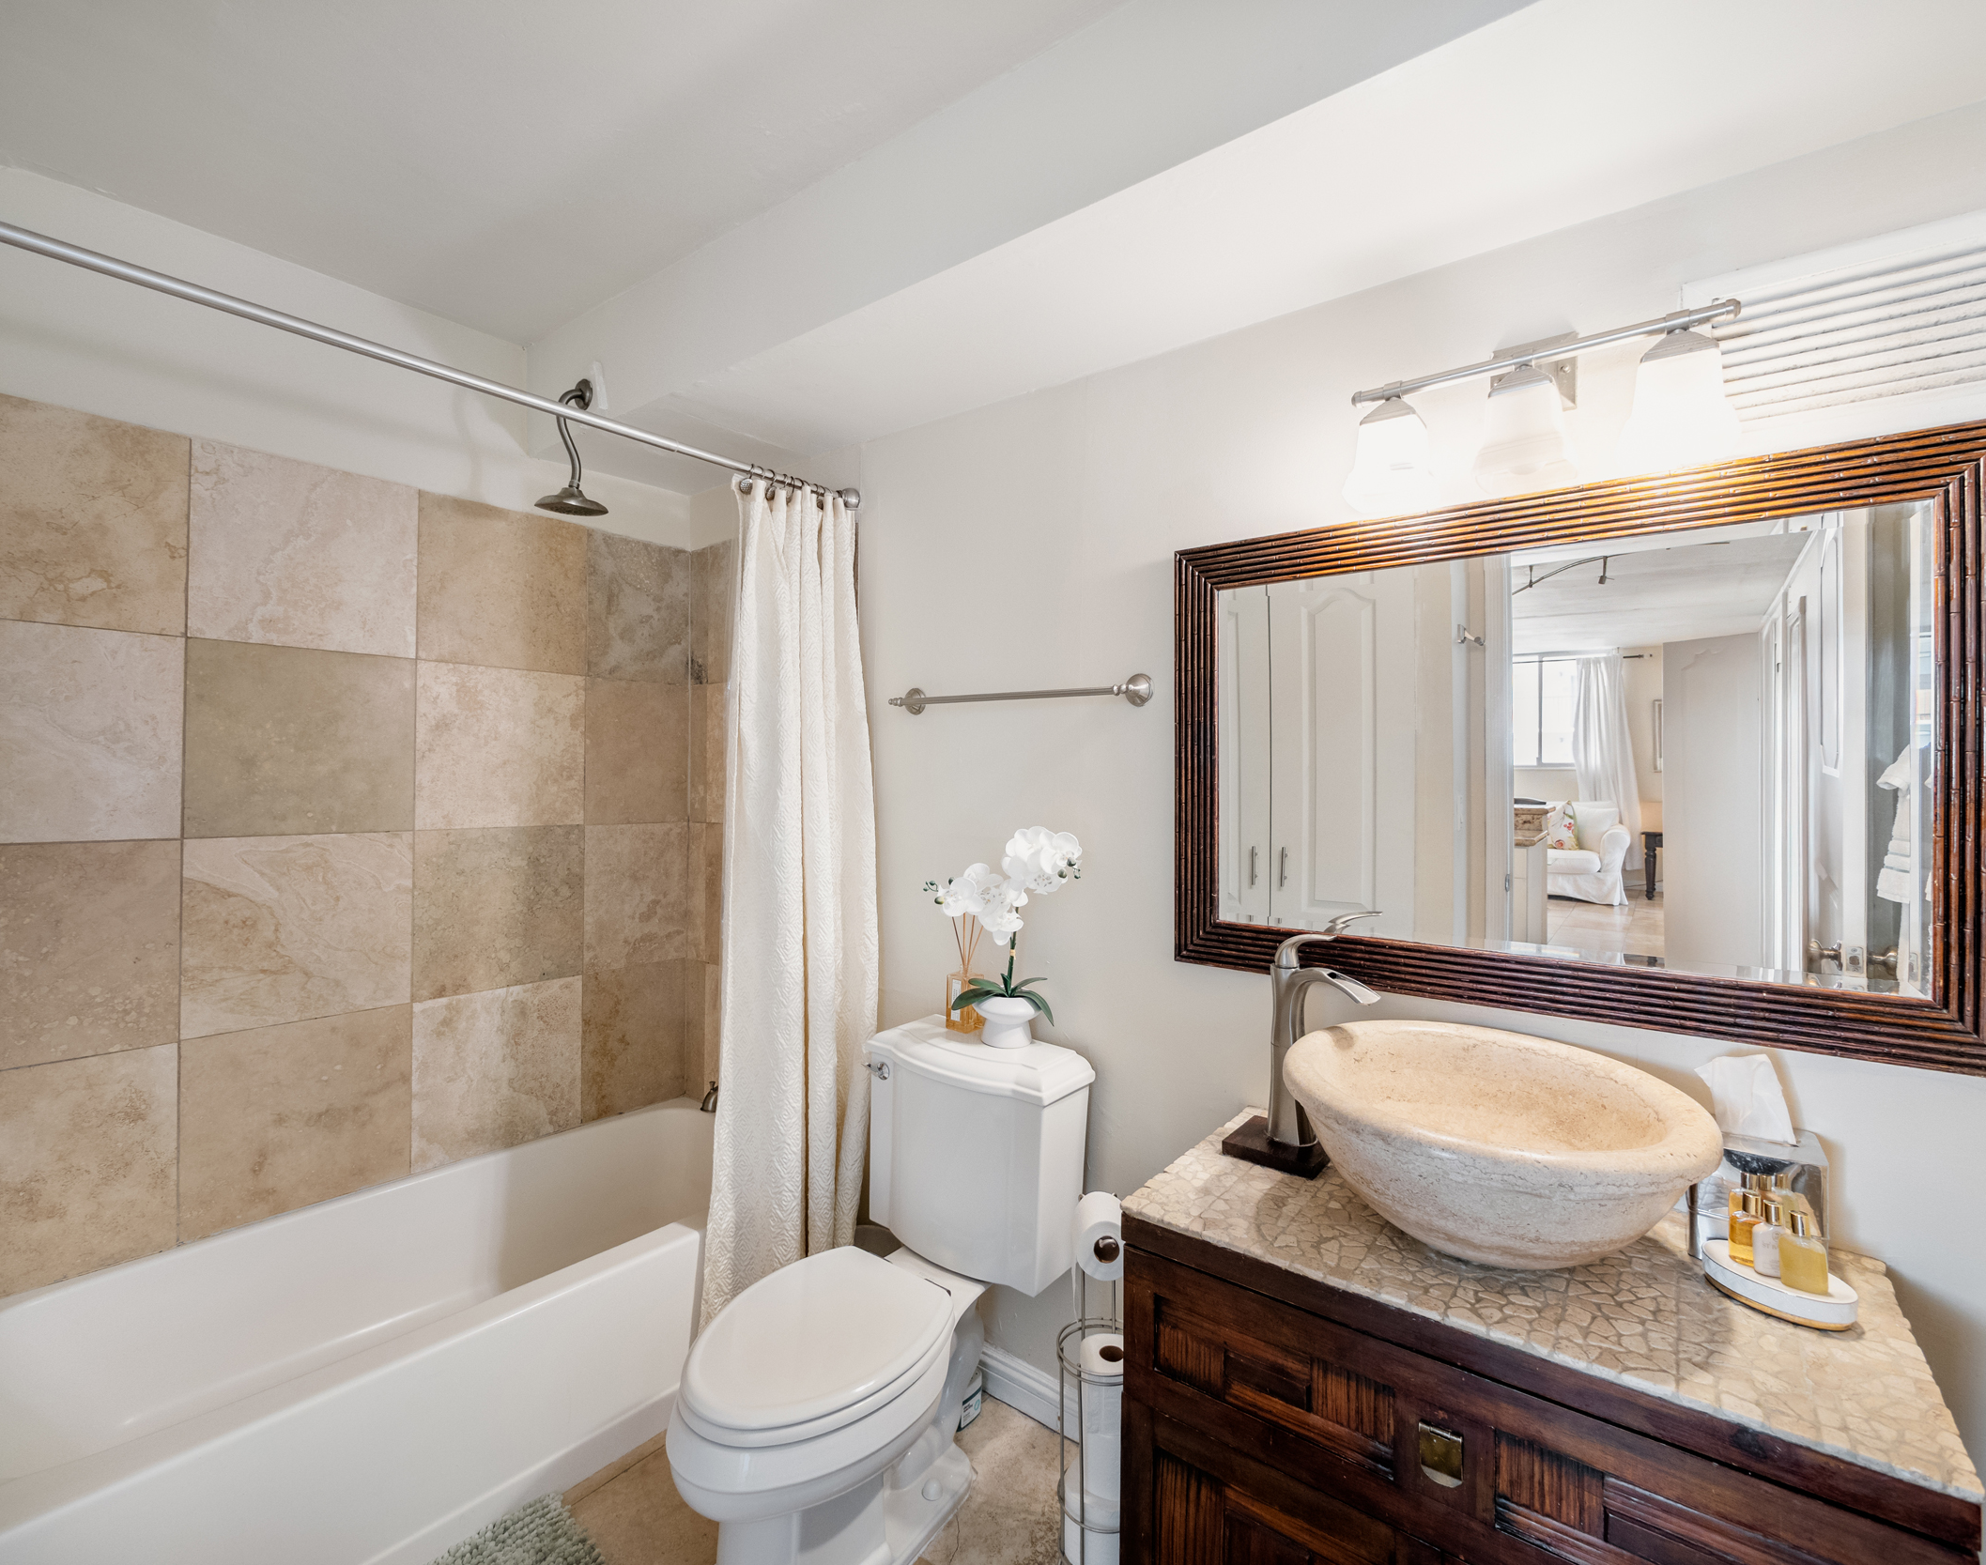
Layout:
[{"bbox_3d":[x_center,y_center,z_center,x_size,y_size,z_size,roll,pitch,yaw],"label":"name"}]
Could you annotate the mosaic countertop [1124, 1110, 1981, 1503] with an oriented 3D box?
[{"bbox_3d":[0.674,0.626,1.174,0.844,0.012,0.455,0,0,38],"label":"mosaic countertop"}]

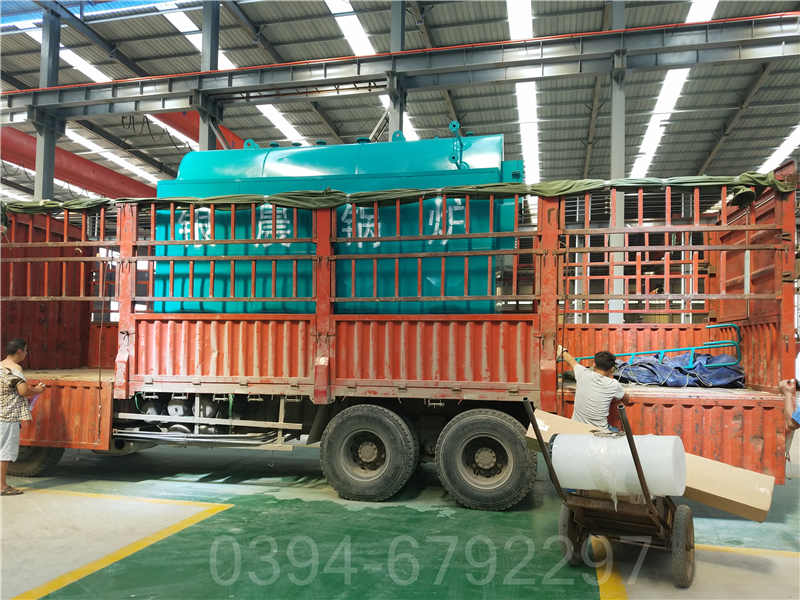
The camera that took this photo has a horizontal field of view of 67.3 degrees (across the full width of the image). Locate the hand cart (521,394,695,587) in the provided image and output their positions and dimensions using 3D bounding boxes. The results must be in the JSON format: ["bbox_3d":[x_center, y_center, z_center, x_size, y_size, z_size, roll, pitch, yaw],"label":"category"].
[{"bbox_3d":[1.630,1.399,4.458,0.920,1.400,1.530,-2,-4,34],"label":"hand cart"}]

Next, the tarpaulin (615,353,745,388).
[{"bbox_3d":[3.400,0.850,7.520,1.450,0.420,0.850,0,-4,13],"label":"tarpaulin"}]

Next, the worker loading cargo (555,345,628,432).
[{"bbox_3d":[1.810,1.290,5.570,0.680,1.740,0.580,-1,-4,19],"label":"worker loading cargo"}]

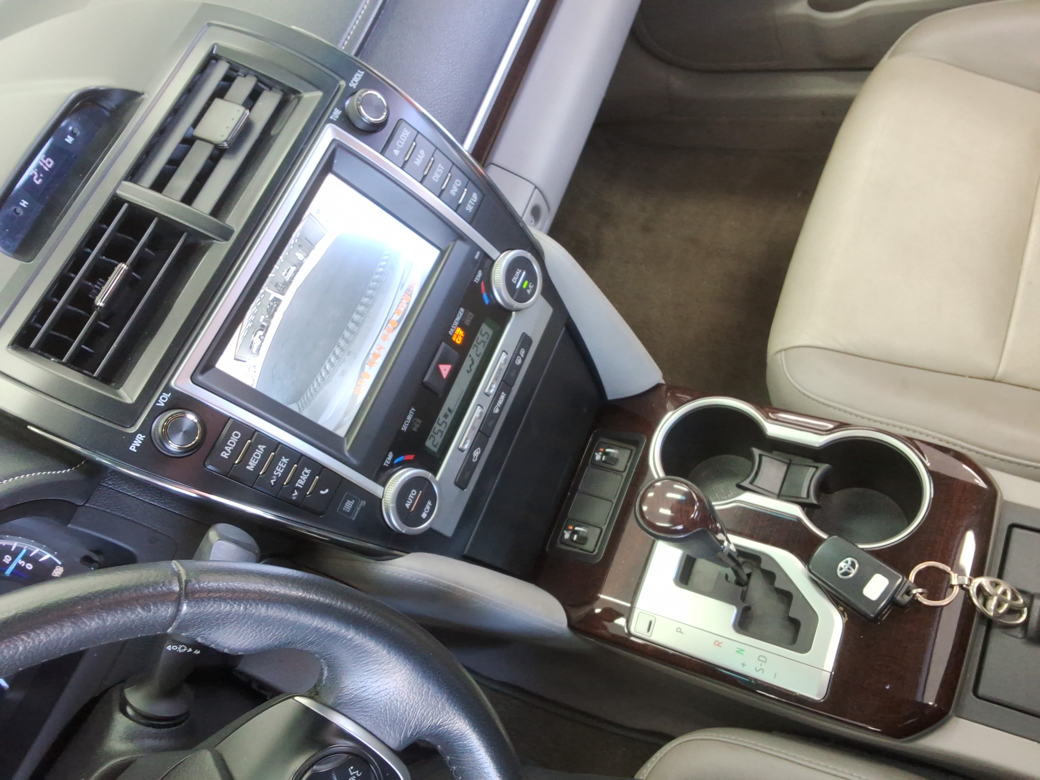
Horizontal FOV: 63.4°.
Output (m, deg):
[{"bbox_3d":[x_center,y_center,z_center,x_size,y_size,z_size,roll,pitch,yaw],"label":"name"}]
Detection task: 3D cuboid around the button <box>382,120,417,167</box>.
[{"bbox_3d":[-0.083,-0.170,0.581,0.006,0.017,0.031,-5,56,55],"label":"button"}]

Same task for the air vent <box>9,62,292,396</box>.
[{"bbox_3d":[-0.225,-0.113,0.538,0.063,0.036,0.230,27,71,-8],"label":"air vent"}]

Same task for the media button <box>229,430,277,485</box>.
[{"bbox_3d":[-0.162,0.042,0.512,0.006,0.016,0.032,-5,56,55],"label":"media button"}]

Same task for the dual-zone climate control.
[{"bbox_3d":[-0.038,-0.001,0.615,0.030,0.067,0.234,1,60,49],"label":"dual-zone climate control"}]

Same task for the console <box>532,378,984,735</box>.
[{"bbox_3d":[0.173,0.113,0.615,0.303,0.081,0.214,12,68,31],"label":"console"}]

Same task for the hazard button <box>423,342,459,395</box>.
[{"bbox_3d":[-0.056,-0.016,0.601,0.007,0.017,0.033,1,60,49],"label":"hazard button"}]

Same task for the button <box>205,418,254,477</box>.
[{"bbox_3d":[-0.174,0.035,0.504,0.006,0.016,0.032,-5,56,55],"label":"button"}]

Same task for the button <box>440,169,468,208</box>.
[{"bbox_3d":[-0.047,-0.145,0.604,0.006,0.016,0.028,-5,56,55],"label":"button"}]

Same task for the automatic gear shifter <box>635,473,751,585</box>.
[{"bbox_3d":[0.122,0.103,0.550,0.057,0.131,0.051,6,64,42],"label":"automatic gear shifter"}]

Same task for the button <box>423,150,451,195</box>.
[{"bbox_3d":[-0.059,-0.154,0.597,0.006,0.017,0.029,-5,56,55],"label":"button"}]

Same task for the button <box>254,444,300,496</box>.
[{"bbox_3d":[-0.150,0.050,0.520,0.006,0.016,0.031,-5,56,55],"label":"button"}]

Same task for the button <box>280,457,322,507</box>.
[{"bbox_3d":[-0.138,0.058,0.528,0.006,0.016,0.030,-5,56,55],"label":"button"}]

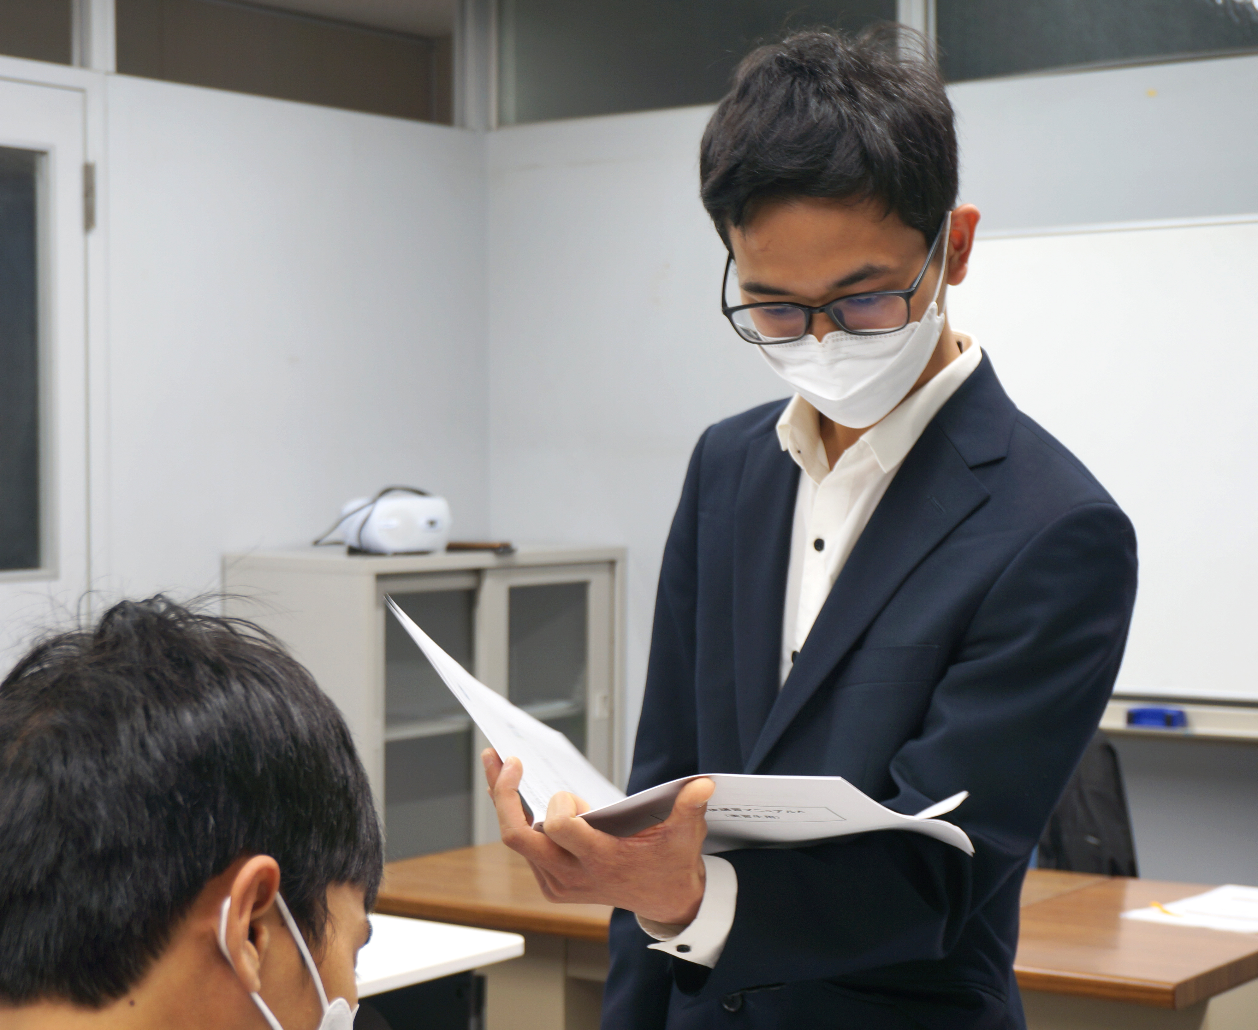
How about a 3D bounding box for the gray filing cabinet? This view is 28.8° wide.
[{"bbox_3d":[-0.420,0.643,5.304,0.400,1.130,0.880,1,2,35],"label":"gray filing cabinet"}]

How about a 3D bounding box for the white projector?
[{"bbox_3d":[-0.490,0.023,5.170,0.205,0.120,0.150,-2,2,-40],"label":"white projector"}]

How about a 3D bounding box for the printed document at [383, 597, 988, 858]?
[{"bbox_3d":[0.029,0.190,1.689,0.355,0.135,0.297,12,-16,28],"label":"printed document"}]

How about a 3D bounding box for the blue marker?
[{"bbox_3d":[1.028,0.395,4.774,0.100,0.036,0.058,1,2,35],"label":"blue marker"}]

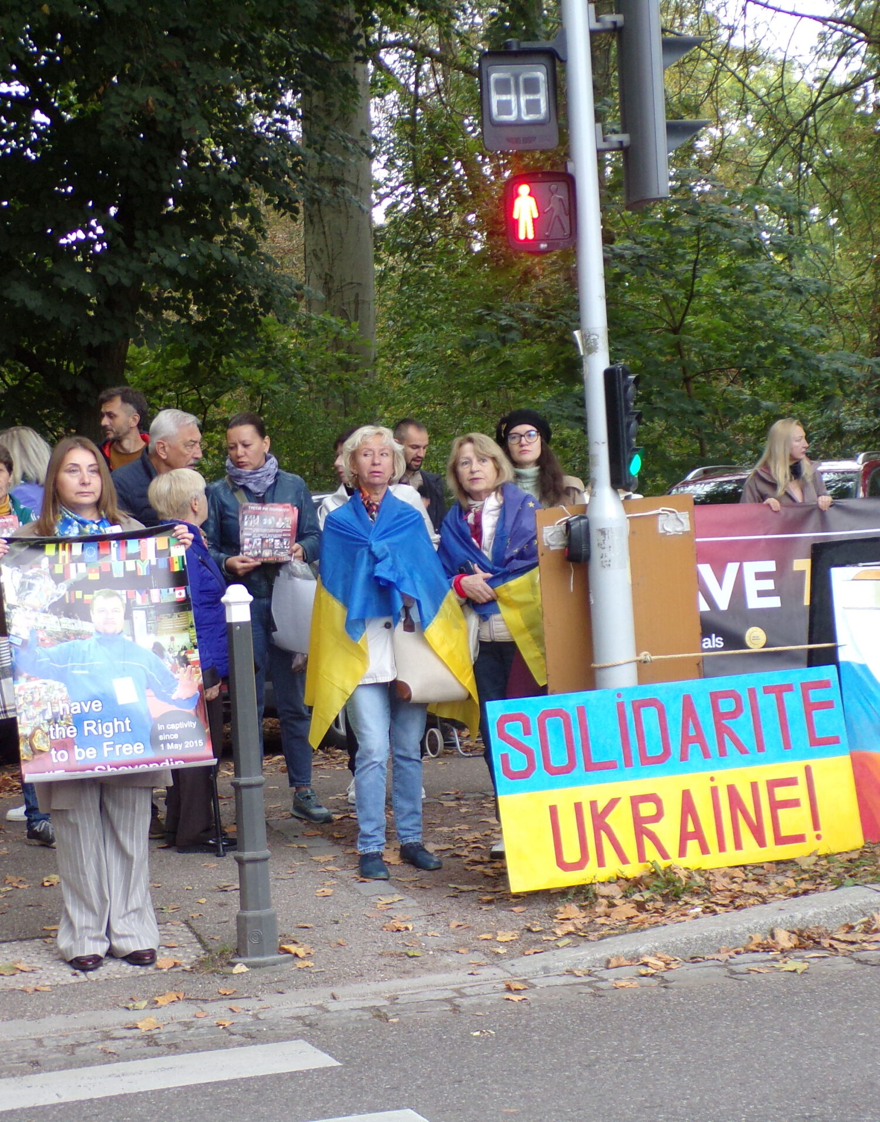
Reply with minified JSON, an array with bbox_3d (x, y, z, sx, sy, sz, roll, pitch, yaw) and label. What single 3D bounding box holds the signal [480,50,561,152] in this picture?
[{"bbox_3d":[0.290,-1.668,8.780,0.275,0.355,0.140,-2,3,16],"label":"signal"}]

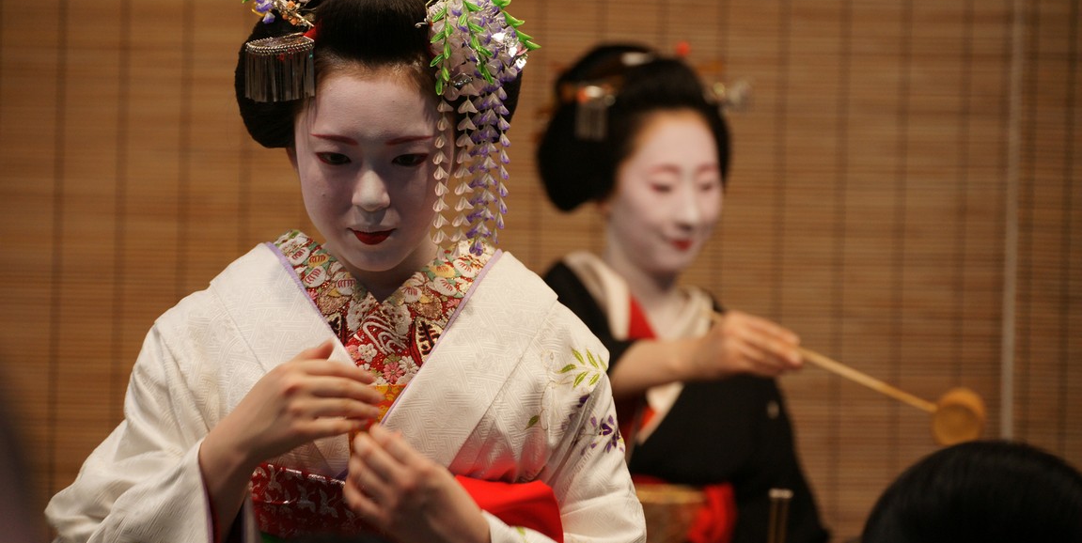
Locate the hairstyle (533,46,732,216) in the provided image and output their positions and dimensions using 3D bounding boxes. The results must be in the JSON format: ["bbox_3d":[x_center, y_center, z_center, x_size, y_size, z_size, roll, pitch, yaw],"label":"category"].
[{"bbox_3d":[0.100,-0.155,6.500,0.210,0.185,0.210,-1,6,-31],"label":"hairstyle"}]

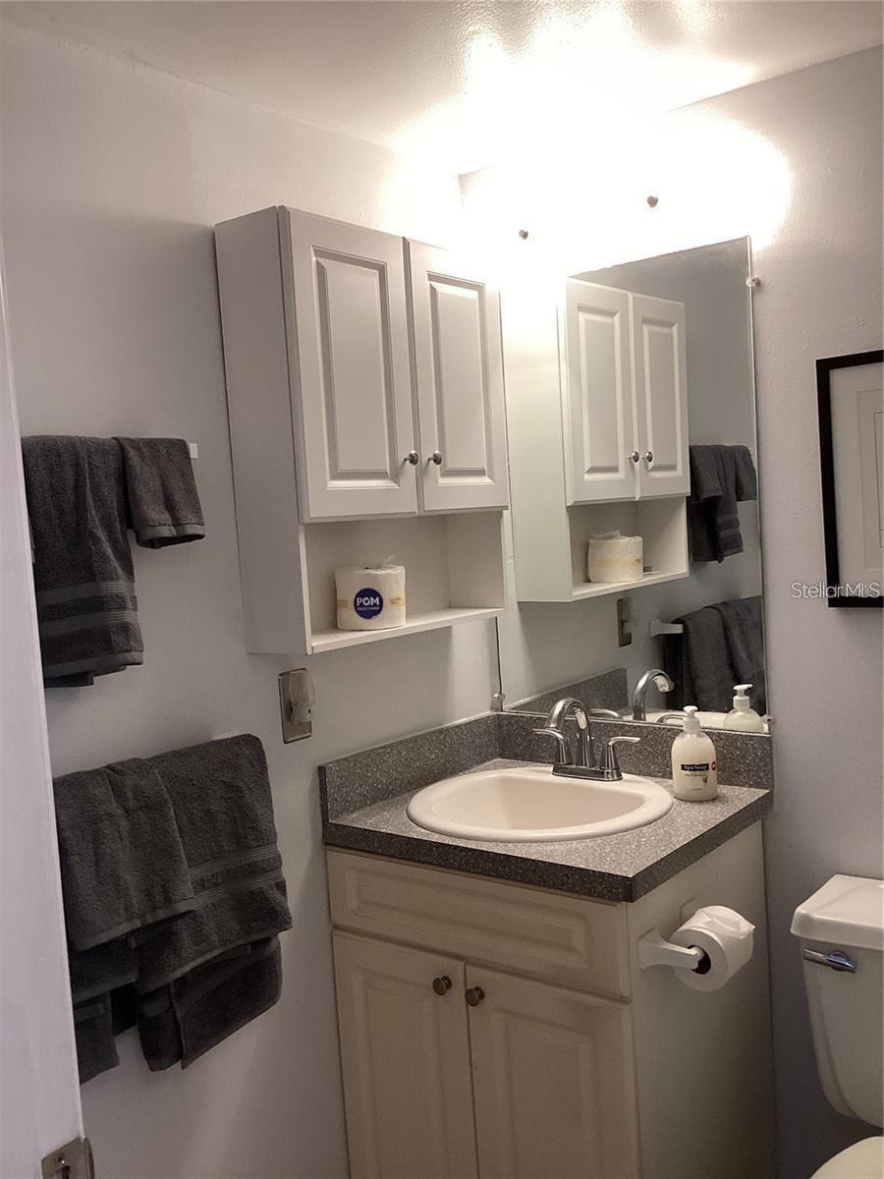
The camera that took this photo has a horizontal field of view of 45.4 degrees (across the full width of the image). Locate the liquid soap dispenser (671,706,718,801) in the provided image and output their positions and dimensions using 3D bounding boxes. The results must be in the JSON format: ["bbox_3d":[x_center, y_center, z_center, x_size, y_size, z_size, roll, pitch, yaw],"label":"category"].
[{"bbox_3d":[0.464,0.298,1.952,0.081,0.171,0.081,-3,4,13],"label":"liquid soap dispenser"}]

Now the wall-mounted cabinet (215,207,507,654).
[{"bbox_3d":[-0.109,-0.275,1.949,0.173,0.713,0.572,0,5,38],"label":"wall-mounted cabinet"}]

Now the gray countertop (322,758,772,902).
[{"bbox_3d":[0.202,0.418,1.964,0.635,0.039,0.557,0,5,38],"label":"gray countertop"}]

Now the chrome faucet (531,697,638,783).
[{"bbox_3d":[0.252,0.294,2.060,0.245,0.170,0.180,0,5,38],"label":"chrome faucet"}]

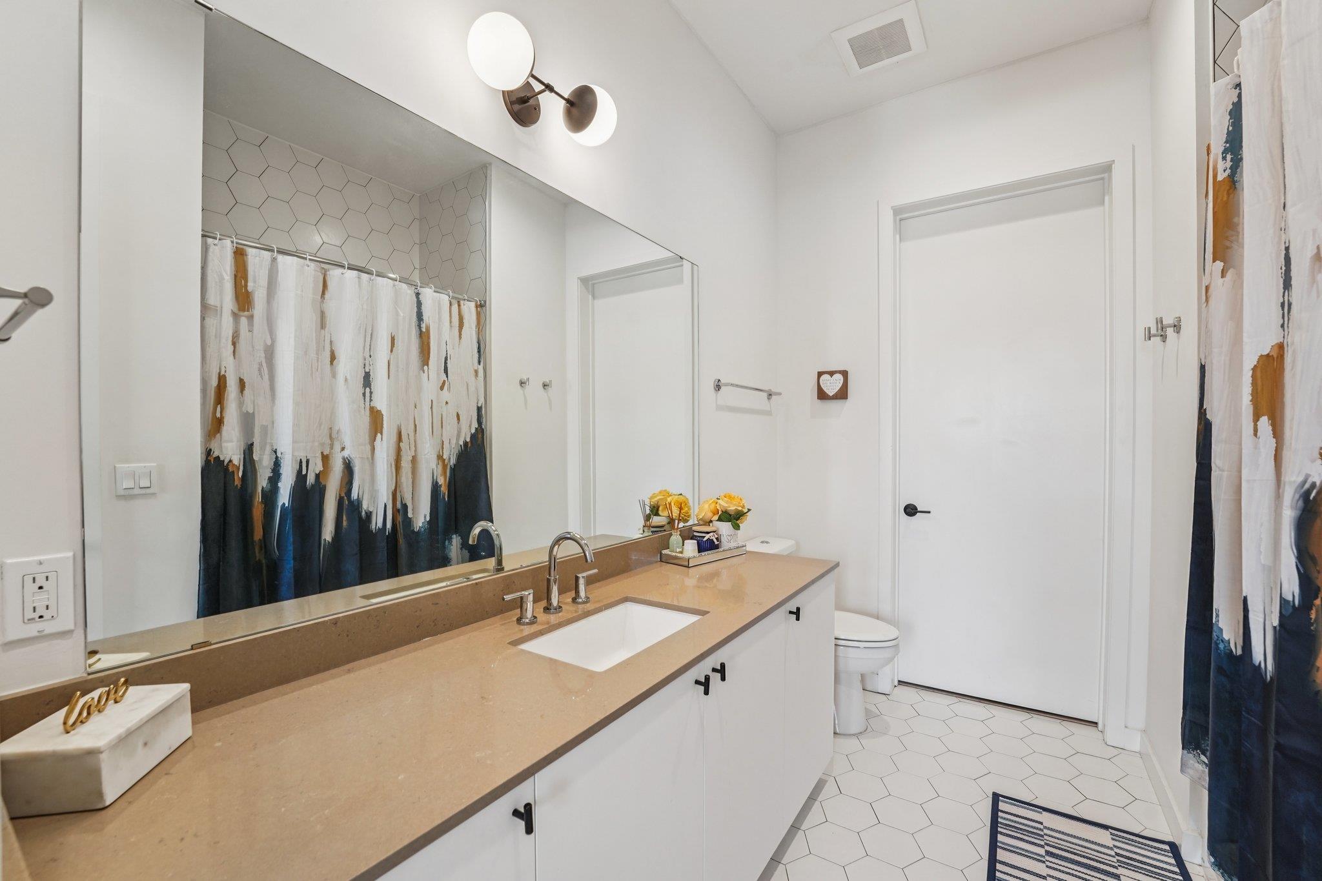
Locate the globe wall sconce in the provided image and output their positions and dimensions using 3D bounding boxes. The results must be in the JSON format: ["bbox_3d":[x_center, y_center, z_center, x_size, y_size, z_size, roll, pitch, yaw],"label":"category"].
[{"bbox_3d":[-0.314,-0.917,1.349,0.210,0.150,0.450,0,0,36],"label":"globe wall sconce"}]

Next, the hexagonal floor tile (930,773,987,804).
[{"bbox_3d":[1.107,1.302,1.916,0.200,0.010,0.174,0,0,35],"label":"hexagonal floor tile"}]

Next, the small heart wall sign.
[{"bbox_3d":[0.935,-0.303,2.807,0.150,0.153,0.040,0,0,30],"label":"small heart wall sign"}]

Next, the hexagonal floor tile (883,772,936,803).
[{"bbox_3d":[0.947,1.325,1.957,0.198,0.010,0.172,0,0,30],"label":"hexagonal floor tile"}]

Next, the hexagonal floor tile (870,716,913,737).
[{"bbox_3d":[1.059,1.325,2.377,0.198,0.010,0.172,0,0,30],"label":"hexagonal floor tile"}]

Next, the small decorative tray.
[{"bbox_3d":[0.165,0.423,1.925,0.314,0.035,0.142,0,0,-43],"label":"small decorative tray"}]

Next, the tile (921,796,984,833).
[{"bbox_3d":[1.009,1.301,1.776,0.200,0.010,0.174,0,0,35],"label":"tile"}]

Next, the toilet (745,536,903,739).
[{"bbox_3d":[0.766,0.918,2.515,0.720,0.770,0.390,0,0,35],"label":"toilet"}]

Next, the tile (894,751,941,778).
[{"bbox_3d":[1.028,1.304,2.063,0.200,0.010,0.174,0,0,35],"label":"tile"}]

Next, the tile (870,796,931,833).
[{"bbox_3d":[0.832,1.301,1.783,0.200,0.010,0.174,0,0,35],"label":"tile"}]

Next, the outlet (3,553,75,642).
[{"bbox_3d":[-0.882,0.222,0.729,0.008,0.114,0.068,0,0,36],"label":"outlet"}]

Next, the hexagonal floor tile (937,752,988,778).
[{"bbox_3d":[1.223,1.325,2.090,0.198,0.010,0.172,0,0,30],"label":"hexagonal floor tile"}]

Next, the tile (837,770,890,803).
[{"bbox_3d":[0.755,1.303,1.931,0.200,0.010,0.174,0,0,35],"label":"tile"}]

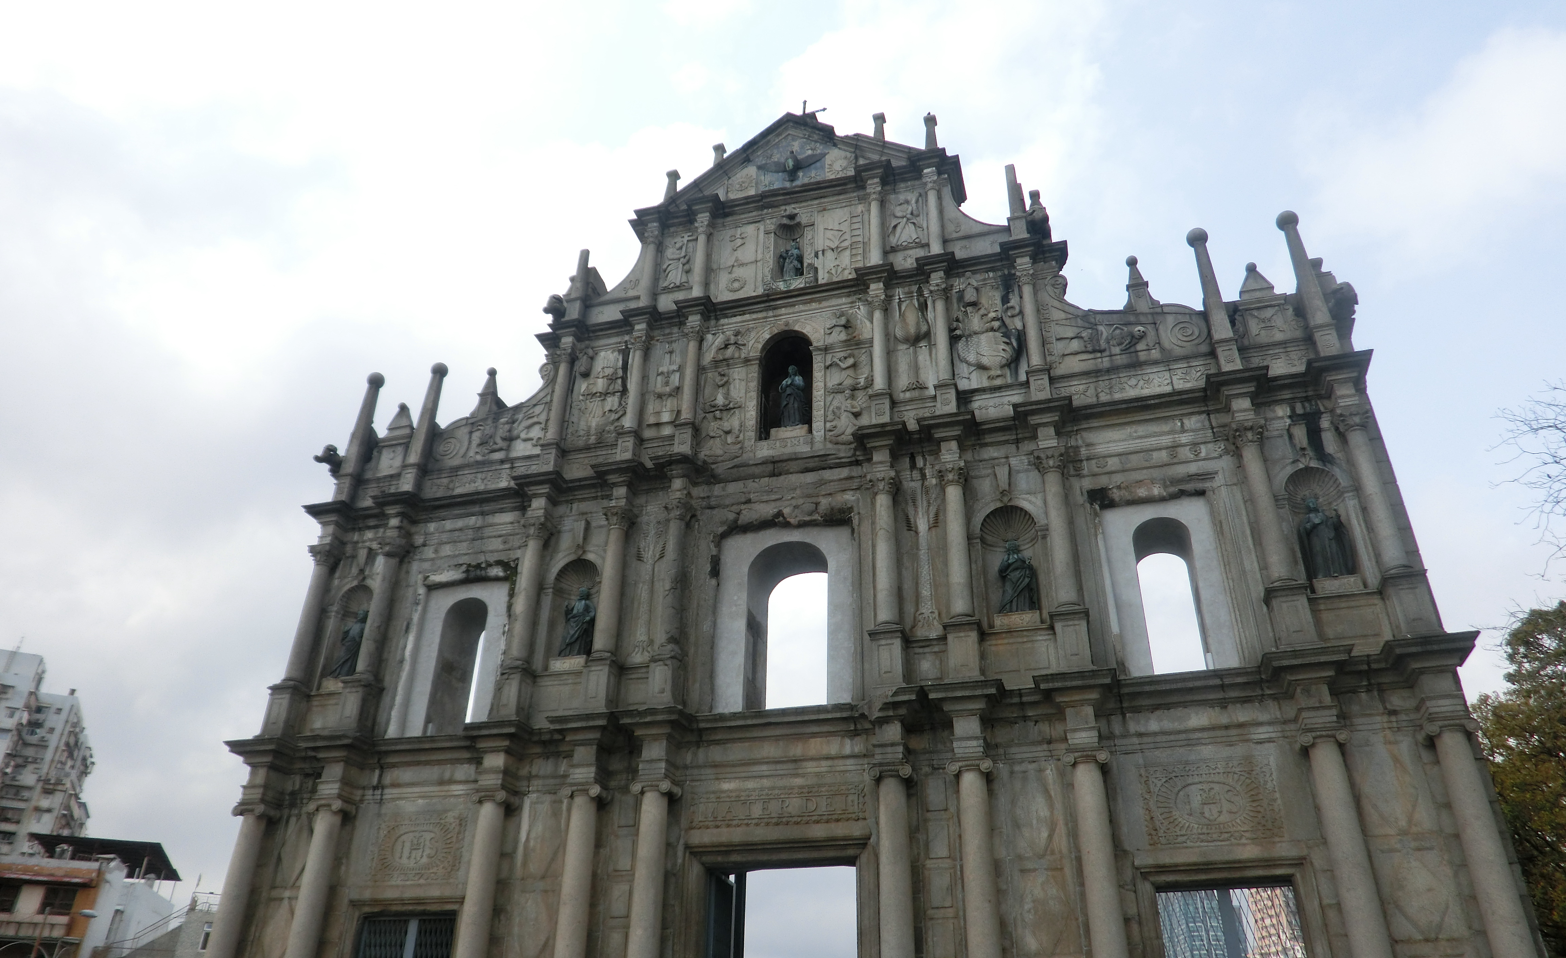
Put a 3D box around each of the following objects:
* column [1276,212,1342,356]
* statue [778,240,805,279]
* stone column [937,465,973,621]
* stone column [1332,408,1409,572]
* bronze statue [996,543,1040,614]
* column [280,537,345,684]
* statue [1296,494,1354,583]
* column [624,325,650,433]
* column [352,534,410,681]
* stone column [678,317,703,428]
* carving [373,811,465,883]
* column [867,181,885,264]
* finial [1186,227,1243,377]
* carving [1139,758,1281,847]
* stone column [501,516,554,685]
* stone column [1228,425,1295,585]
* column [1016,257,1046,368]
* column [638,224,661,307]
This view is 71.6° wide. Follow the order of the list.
[{"bbox_3d":[10.873,-3.941,22.509,0.524,4.161,0.524,-8,-31,14],"label":"column"},{"bbox_3d":[0.246,-5.599,27.897,0.661,1.459,0.456,-8,-31,14],"label":"statue"},{"bbox_3d":[3.364,1.121,20.957,0.580,3.364,0.580,-8,-32,15],"label":"stone column"},{"bbox_3d":[10.347,0.191,19.000,0.515,3.193,0.515,-8,-30,14],"label":"stone column"},{"bbox_3d":[4.654,1.963,21.661,0.741,1.653,0.513,-8,-31,14],"label":"bronze statue"},{"bbox_3d":[-11.072,3.168,25.528,0.627,3.454,0.627,-8,-31,14],"label":"column"},{"bbox_3d":[10.096,1.128,20.275,0.821,1.790,0.547,-8,-31,14],"label":"statue"},{"bbox_3d":[-3.459,-2.350,25.644,0.500,3.010,0.500,-8,-32,15],"label":"column"},{"bbox_3d":[-8.882,2.827,24.007,0.515,3.224,0.515,-8,-30,14],"label":"column"},{"bbox_3d":[-2.212,-2.592,26.222,0.445,2.964,0.445,0,-30,0],"label":"stone column"},{"bbox_3d":[-7.117,7.232,21.174,1.988,1.272,0.180,-8,-32,15],"label":"carving"},{"bbox_3d":[2.228,-6.184,25.993,0.360,2.534,0.360,-8,-30,14],"label":"column"},{"bbox_3d":[8.736,-3.663,22.002,0.433,3.698,0.433,-8,-30,14],"label":"finial"},{"bbox_3d":[7.242,5.441,18.354,2.109,1.334,0.125,-8,-31,14],"label":"carving"},{"bbox_3d":[-5.548,2.584,23.558,0.620,3.520,0.600,-8,-31,14],"label":"stone column"},{"bbox_3d":[8.714,0.371,19.561,0.600,3.296,0.600,-8,-32,15],"label":"stone column"},{"bbox_3d":[5.533,-3.651,24.214,0.445,2.964,0.445,-8,-31,14],"label":"column"},{"bbox_3d":[-3.345,-5.424,27.447,0.371,2.534,0.371,0,-29,0],"label":"column"}]

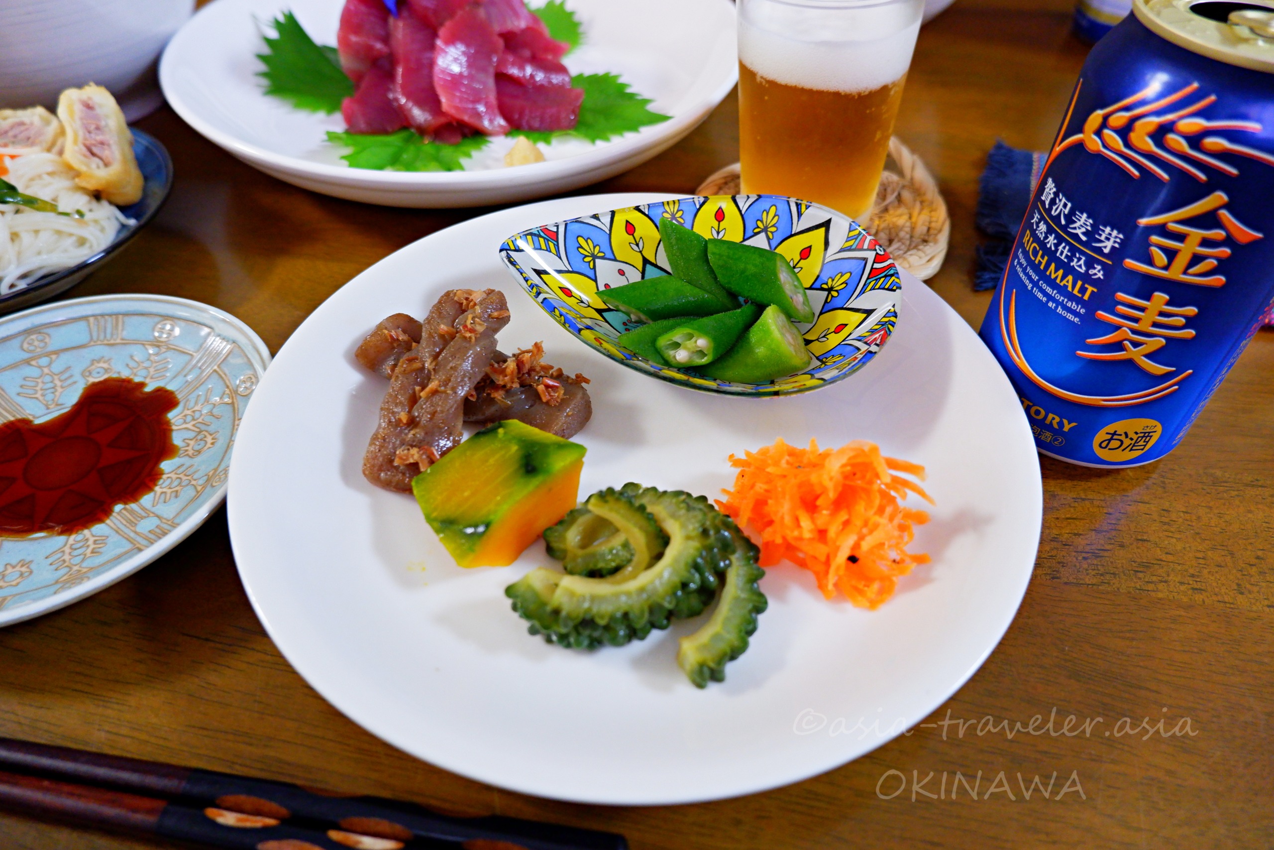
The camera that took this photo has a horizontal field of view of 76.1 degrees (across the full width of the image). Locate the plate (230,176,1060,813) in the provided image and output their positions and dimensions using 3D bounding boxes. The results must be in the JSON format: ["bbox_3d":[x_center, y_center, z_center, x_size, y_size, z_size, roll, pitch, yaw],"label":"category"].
[{"bbox_3d":[0.000,0.002,0.243,0.222,0.025,0.222,0,47,0],"label":"plate"}]

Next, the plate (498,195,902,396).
[{"bbox_3d":[0.018,-0.037,0.267,0.129,0.029,0.100,6,47,6],"label":"plate"}]

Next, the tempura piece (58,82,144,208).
[{"bbox_3d":[-0.204,-0.106,0.310,0.022,0.039,0.024,-26,11,-18],"label":"tempura piece"}]

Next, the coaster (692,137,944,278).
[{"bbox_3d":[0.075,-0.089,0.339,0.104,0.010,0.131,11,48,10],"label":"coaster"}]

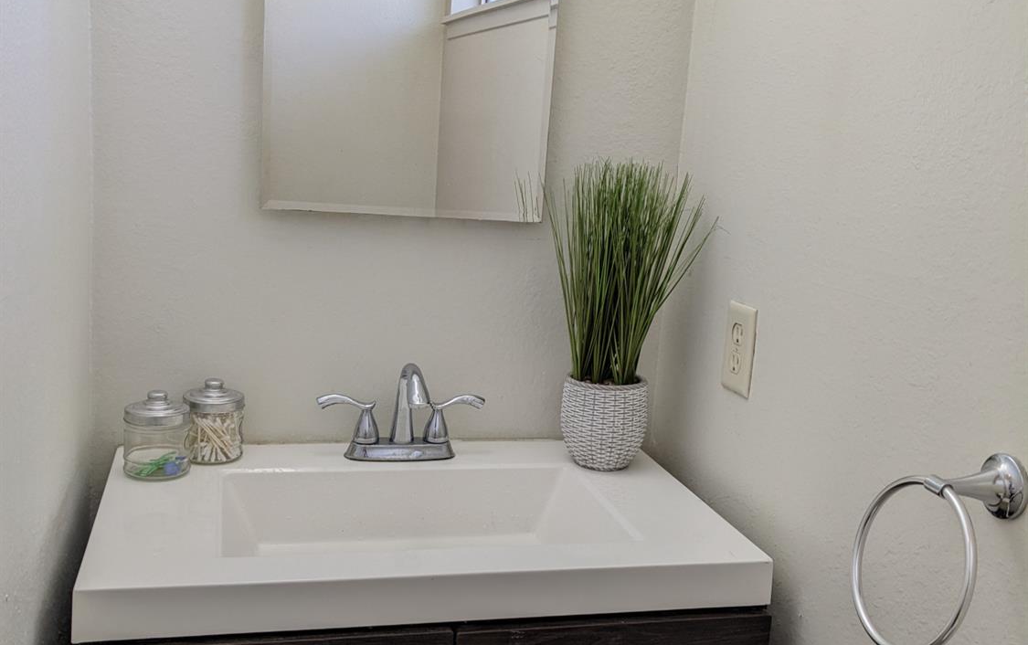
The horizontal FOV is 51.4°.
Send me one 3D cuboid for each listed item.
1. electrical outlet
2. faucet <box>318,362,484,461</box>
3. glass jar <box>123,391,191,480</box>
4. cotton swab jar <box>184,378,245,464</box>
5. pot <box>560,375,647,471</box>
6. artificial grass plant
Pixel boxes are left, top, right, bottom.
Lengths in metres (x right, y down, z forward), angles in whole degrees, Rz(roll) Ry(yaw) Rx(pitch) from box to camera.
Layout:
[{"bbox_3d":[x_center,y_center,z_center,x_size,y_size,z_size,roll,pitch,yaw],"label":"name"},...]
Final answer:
[{"bbox_3d":[0.296,0.035,1.415,0.008,0.117,0.076,1,10,-15],"label":"electrical outlet"},{"bbox_3d":[-0.145,0.125,1.477,0.240,0.148,0.147,1,10,-15],"label":"faucet"},{"bbox_3d":[-0.464,0.141,1.393,0.083,0.104,0.083,1,10,-15],"label":"glass jar"},{"bbox_3d":[-0.410,0.132,1.462,0.081,0.105,0.081,1,10,-15],"label":"cotton swab jar"},{"bbox_3d":[0.133,0.144,1.548,0.127,0.122,0.127,4,10,-1],"label":"pot"},{"bbox_3d":[0.152,-0.067,1.506,0.240,0.325,0.225,1,10,-15],"label":"artificial grass plant"}]

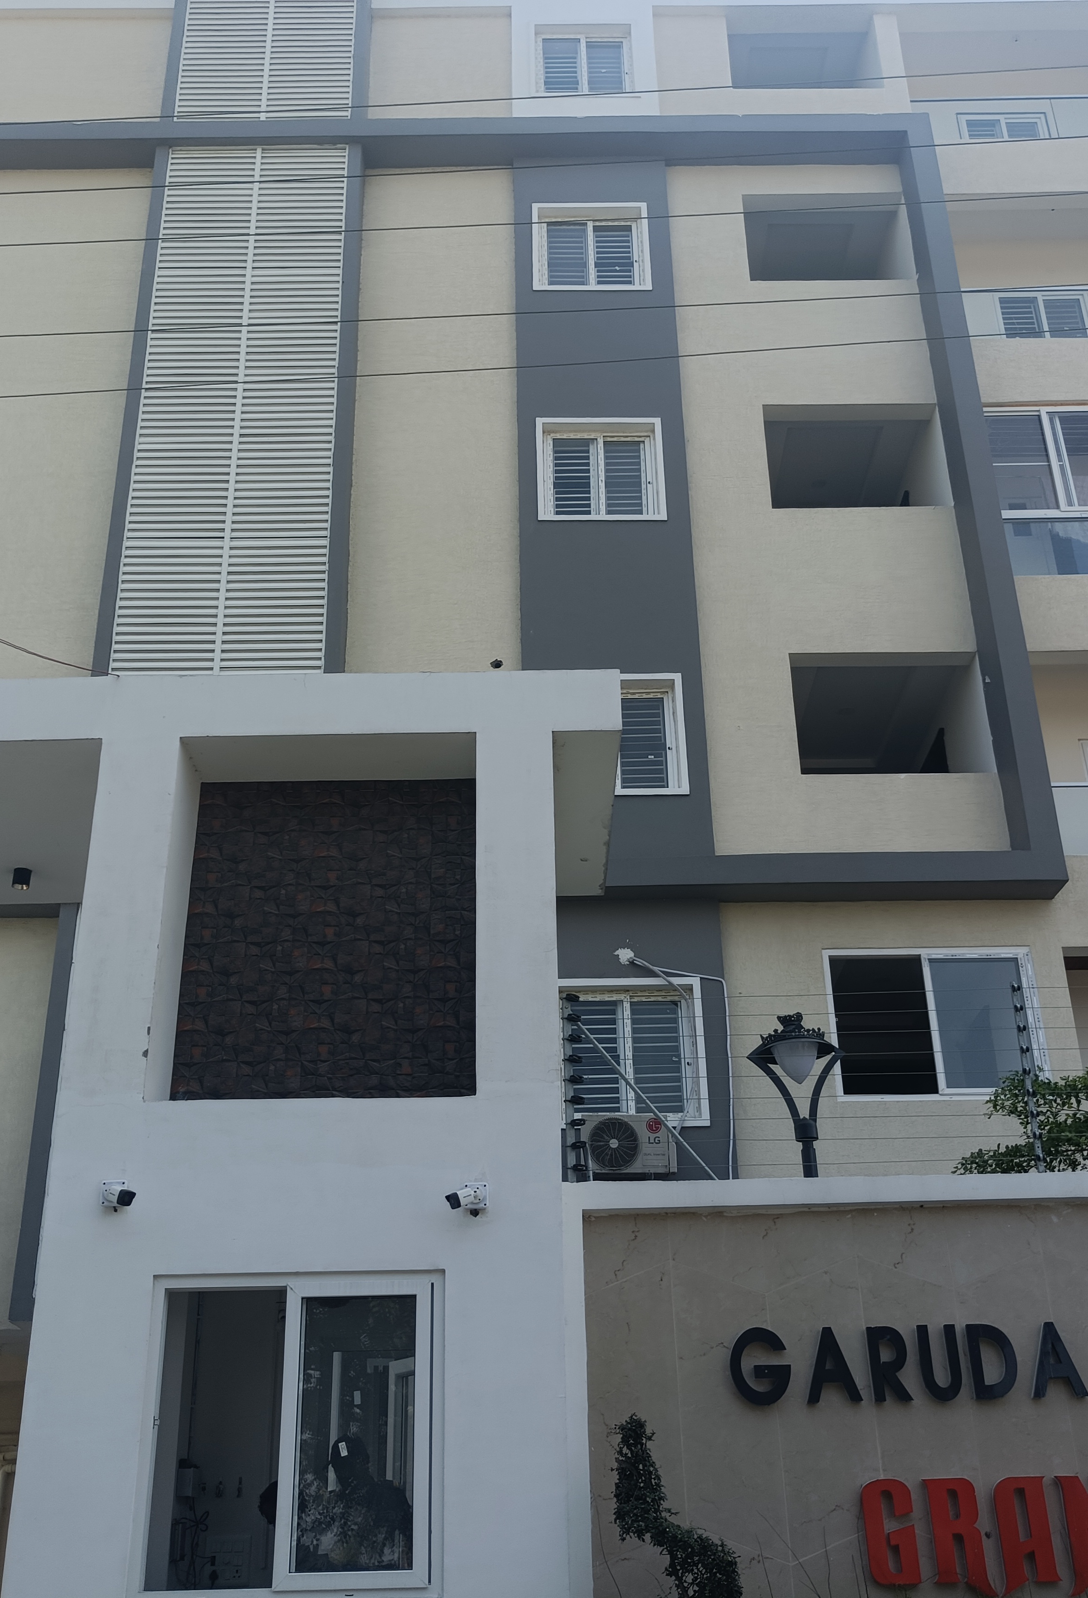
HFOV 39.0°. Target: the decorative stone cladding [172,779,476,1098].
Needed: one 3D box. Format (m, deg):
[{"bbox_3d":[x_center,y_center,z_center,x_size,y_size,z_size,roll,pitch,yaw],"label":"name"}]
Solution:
[{"bbox_3d":[-1.049,0.734,7.661,1.464,1.818,0.070,-1,-26,-1],"label":"decorative stone cladding"}]

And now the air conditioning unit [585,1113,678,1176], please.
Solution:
[{"bbox_3d":[0.692,2.876,12.681,0.758,0.492,0.260,-1,-26,-1],"label":"air conditioning unit"}]

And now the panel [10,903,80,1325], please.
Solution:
[{"bbox_3d":[-4.114,2.554,12.901,0.180,3.518,0.339,-1,-26,-1],"label":"panel"}]

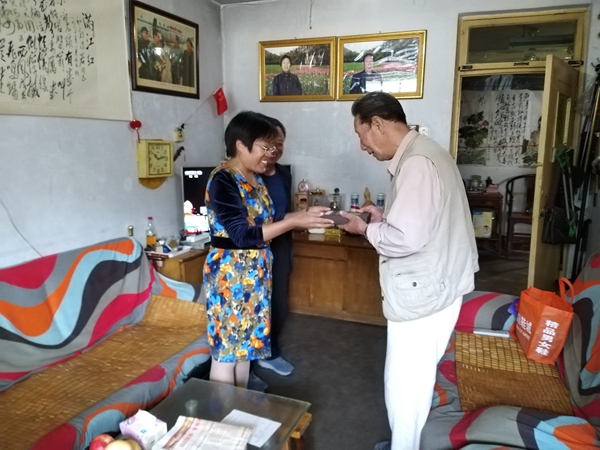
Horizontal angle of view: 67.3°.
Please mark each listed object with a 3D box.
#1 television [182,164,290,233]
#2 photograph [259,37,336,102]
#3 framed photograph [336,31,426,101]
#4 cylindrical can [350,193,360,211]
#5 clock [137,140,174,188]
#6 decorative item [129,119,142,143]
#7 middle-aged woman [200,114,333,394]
[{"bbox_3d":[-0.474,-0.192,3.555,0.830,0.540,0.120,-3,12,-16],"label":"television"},{"bbox_3d":[-0.028,-1.389,4.066,0.727,0.532,0.035,4,16,20],"label":"photograph"},{"bbox_3d":[0.678,-1.334,3.813,0.743,0.535,0.035,4,16,20],"label":"framed photograph"},{"bbox_3d":[0.494,-0.197,4.016,0.072,0.160,0.072,4,13,20],"label":"cylindrical can"},{"bbox_3d":[-1.097,-0.460,3.453,0.085,0.370,0.295,5,13,23],"label":"clock"},{"bbox_3d":[-1.157,-0.663,3.208,0.083,0.160,0.085,4,13,20],"label":"decorative item"},{"bbox_3d":[-0.166,0.299,2.076,0.560,1.600,0.460,6,13,27],"label":"middle-aged woman"}]

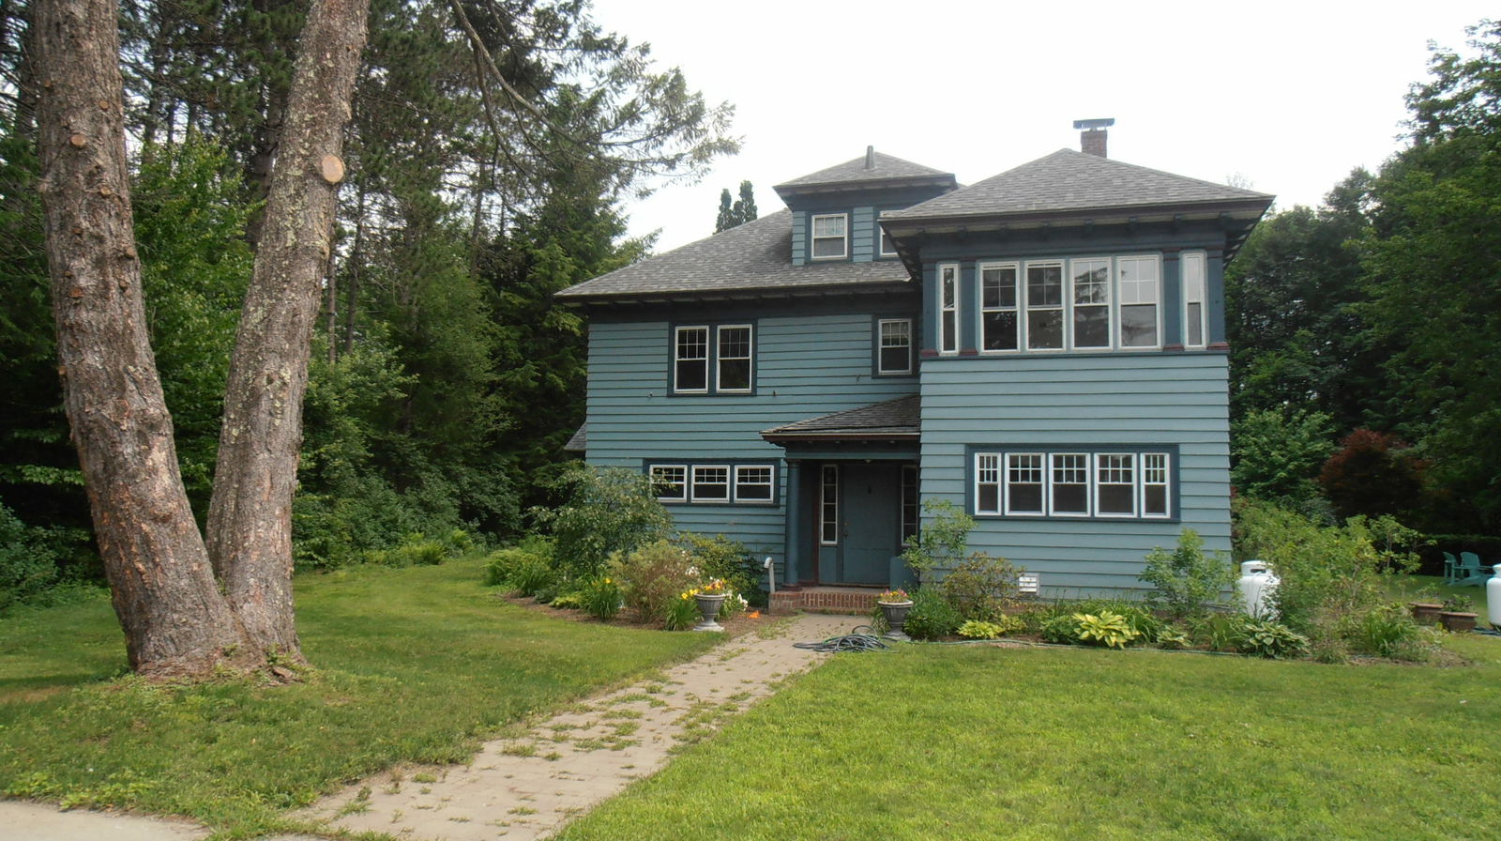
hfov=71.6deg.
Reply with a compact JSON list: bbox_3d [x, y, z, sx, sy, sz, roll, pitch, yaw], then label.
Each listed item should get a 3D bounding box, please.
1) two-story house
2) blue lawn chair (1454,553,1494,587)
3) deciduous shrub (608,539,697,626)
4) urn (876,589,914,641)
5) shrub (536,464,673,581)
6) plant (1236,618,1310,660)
[{"bbox_3d":[2.632,-1.373,20.608,11.400,9.450,13.800,0,-5,15],"label":"two-story house"},{"bbox_3d":[18.328,3.771,26.300,0.750,0.890,0.860,2,-5,-18],"label":"blue lawn chair"},{"bbox_3d":[-1.337,2.207,14.362,1.201,1.155,1.100,1,-5,-5],"label":"deciduous shrub"},{"bbox_3d":[1.893,2.551,13.600,0.480,0.661,0.480,0,-5,15],"label":"urn"},{"bbox_3d":[-2.683,1.927,18.900,2.417,2.212,2.200,0,-5,15],"label":"shrub"},{"bbox_3d":[5.811,2.419,11.603,0.806,0.428,0.800,-2,-5,26],"label":"plant"}]

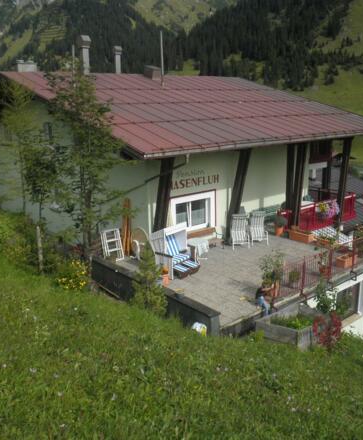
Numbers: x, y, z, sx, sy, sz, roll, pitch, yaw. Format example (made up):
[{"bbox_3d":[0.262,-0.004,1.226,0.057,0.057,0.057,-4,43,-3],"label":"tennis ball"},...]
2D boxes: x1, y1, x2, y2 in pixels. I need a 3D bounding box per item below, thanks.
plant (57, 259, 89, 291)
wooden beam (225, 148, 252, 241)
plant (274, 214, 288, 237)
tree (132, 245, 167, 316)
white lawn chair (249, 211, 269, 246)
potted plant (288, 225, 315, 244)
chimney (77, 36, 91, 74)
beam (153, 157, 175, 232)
[{"bbox_3d":[-3.363,1.681,13.600,0.820,0.850,0.800,-12,17,-36],"label":"plant"},{"bbox_3d":[1.949,-0.758,15.589,0.340,3.710,0.240,-12,30,-36],"label":"wooden beam"},{"bbox_3d":[3.989,0.186,17.737,0.500,0.830,0.500,-2,13,1],"label":"plant"},{"bbox_3d":[-0.811,1.533,11.167,0.850,1.950,0.850,-2,13,1],"label":"tree"},{"bbox_3d":[2.853,0.310,16.350,0.620,1.120,0.720,-3,13,-3],"label":"white lawn chair"},{"bbox_3d":[4.650,0.554,17.022,0.450,0.400,1.100,-7,14,-19],"label":"potted plant"},{"bbox_3d":[-5.075,-8.596,22.896,0.520,2.000,0.520,-12,17,-37],"label":"chimney"},{"bbox_3d":[-0.607,-0.198,13.711,0.340,3.680,0.240,-12,31,-36],"label":"beam"}]

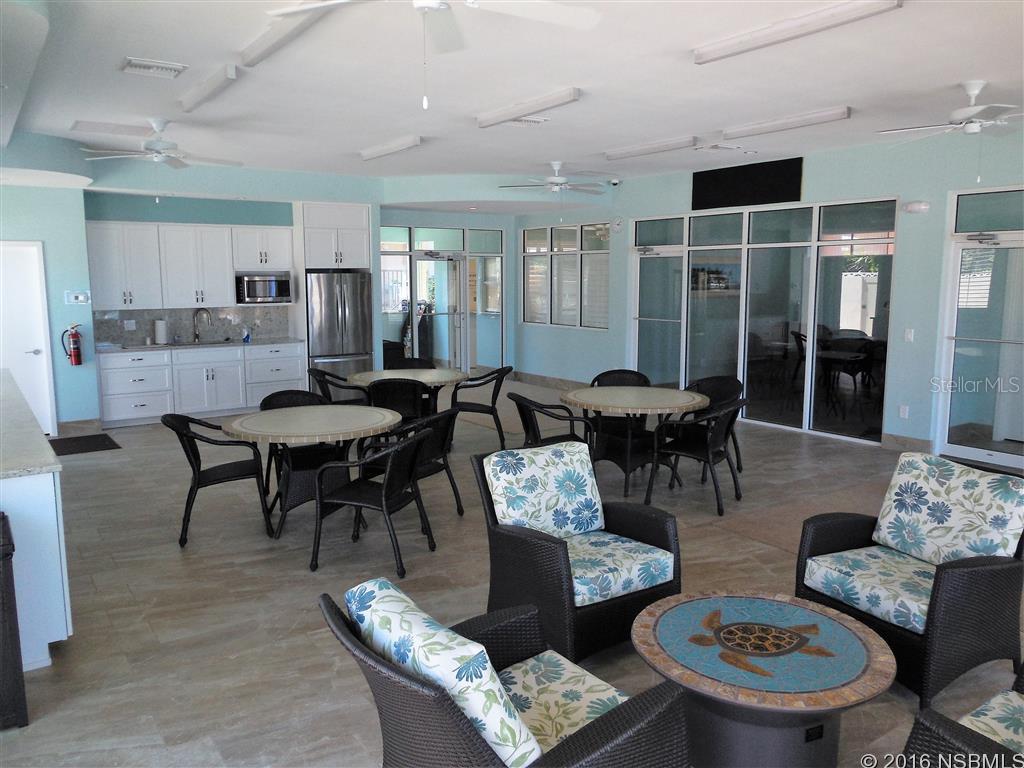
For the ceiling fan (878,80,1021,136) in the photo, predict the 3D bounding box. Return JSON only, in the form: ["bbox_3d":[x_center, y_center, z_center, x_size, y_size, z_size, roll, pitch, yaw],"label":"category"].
[{"bbox_3d":[3.207,-1.928,5.174,1.300,0.360,1.300,0,8,0],"label":"ceiling fan"}]

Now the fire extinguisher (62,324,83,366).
[{"bbox_3d":[-4.857,-0.436,8.163,0.230,0.490,0.160,-5,9,-30],"label":"fire extinguisher"}]

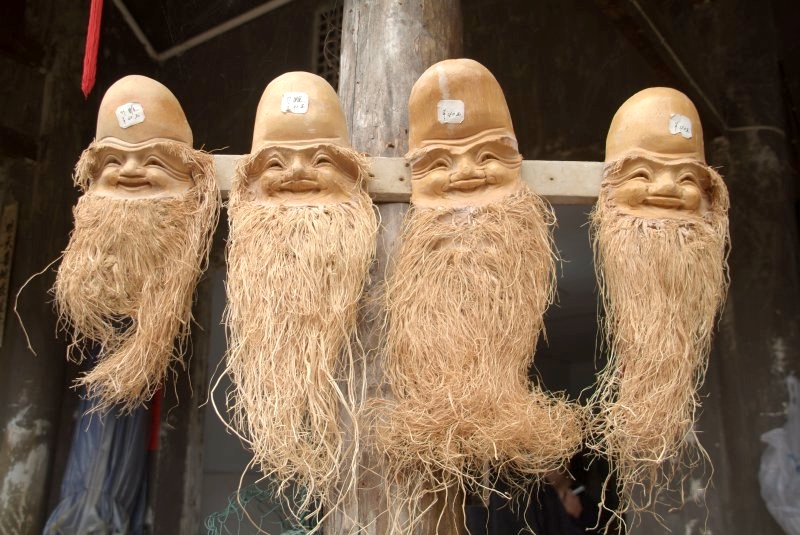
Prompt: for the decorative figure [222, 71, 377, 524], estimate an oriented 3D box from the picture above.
[{"bbox_3d":[-0.116,0.018,0.850,0.172,0.515,0.125,1,-12,-4],"label":"decorative figure"}]

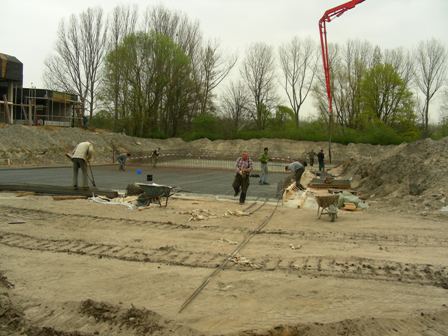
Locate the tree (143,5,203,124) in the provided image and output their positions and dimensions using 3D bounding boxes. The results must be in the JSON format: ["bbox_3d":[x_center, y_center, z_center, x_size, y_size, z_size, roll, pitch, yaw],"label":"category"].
[{"bbox_3d":[-6.911,-13.353,66.000,8.000,16.800,7.500,0,3,0],"label":"tree"}]

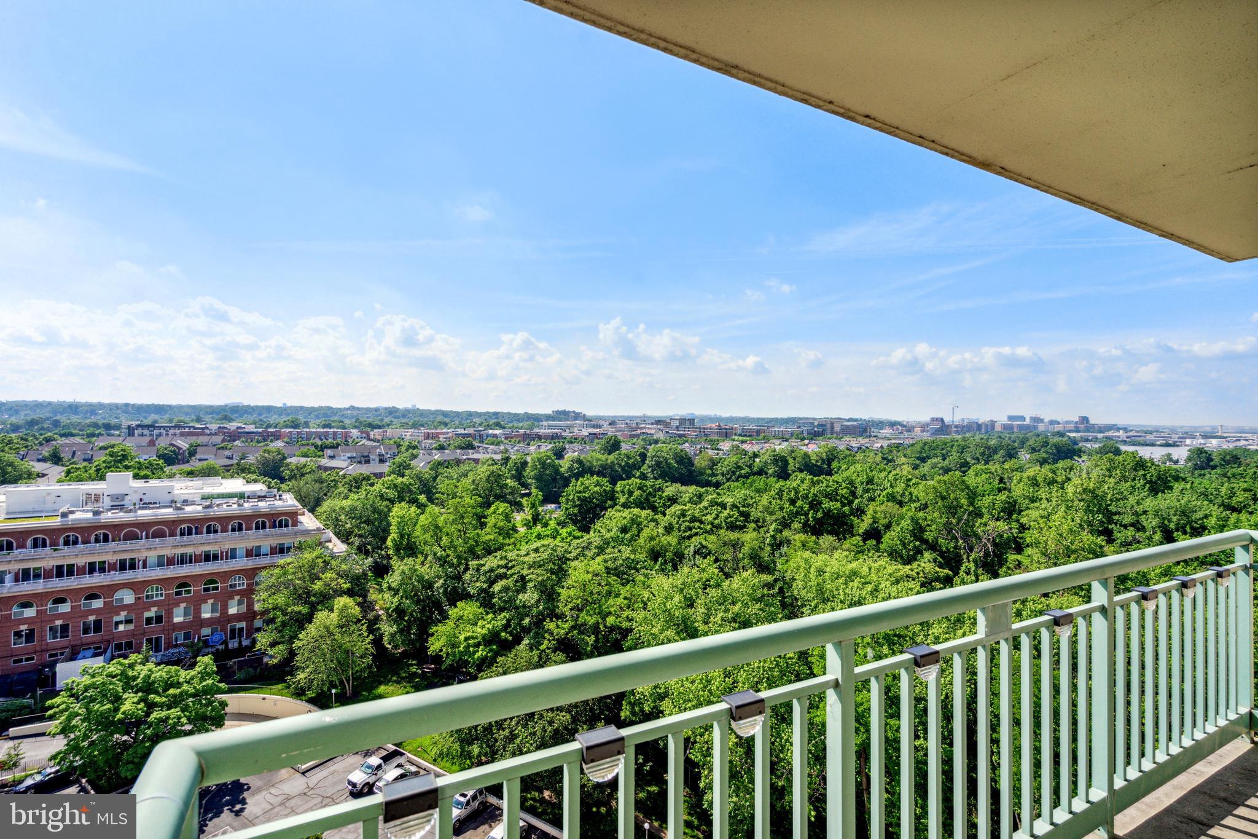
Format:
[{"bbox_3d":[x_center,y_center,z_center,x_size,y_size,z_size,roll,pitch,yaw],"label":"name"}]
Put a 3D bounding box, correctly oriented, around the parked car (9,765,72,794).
[{"bbox_3d":[-55.380,34.290,53.750,1.850,1.480,4.850,0,0,41],"label":"parked car"}]

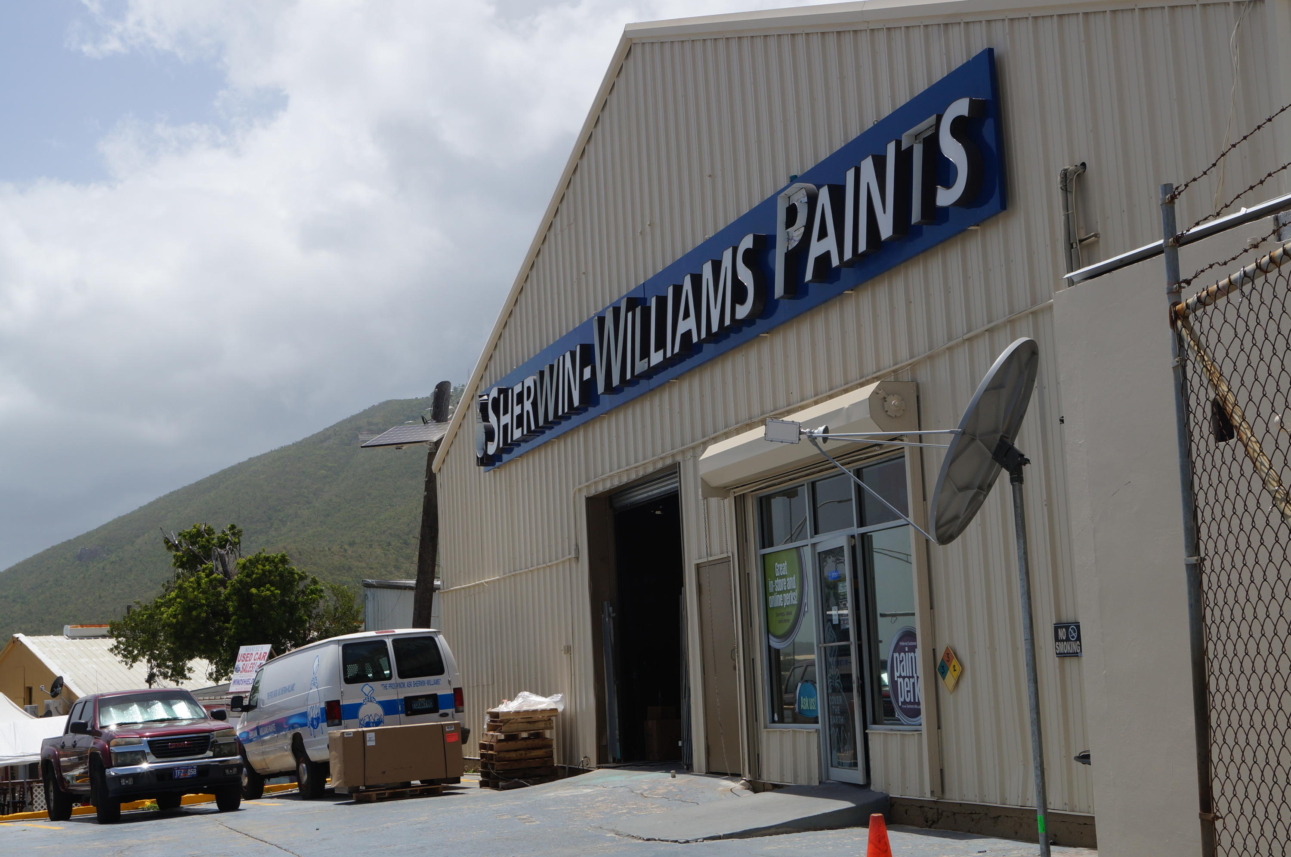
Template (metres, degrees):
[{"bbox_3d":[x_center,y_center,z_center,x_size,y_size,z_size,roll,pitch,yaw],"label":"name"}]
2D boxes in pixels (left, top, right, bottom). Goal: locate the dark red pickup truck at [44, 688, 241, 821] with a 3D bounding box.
[{"bbox_3d":[-7.018,4.466,22.260,1.800,1.730,5.250,0,-11,-30],"label":"dark red pickup truck"}]

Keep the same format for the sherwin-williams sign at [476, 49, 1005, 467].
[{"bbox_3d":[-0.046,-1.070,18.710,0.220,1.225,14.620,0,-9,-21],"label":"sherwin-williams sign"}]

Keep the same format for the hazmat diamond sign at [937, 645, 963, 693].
[{"bbox_3d":[2.375,1.878,12.569,0.012,0.375,0.375,0,-9,-21],"label":"hazmat diamond sign"}]

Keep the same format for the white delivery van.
[{"bbox_3d":[-4.462,4.236,23.447,2.080,2.110,5.550,0,-11,-27],"label":"white delivery van"}]

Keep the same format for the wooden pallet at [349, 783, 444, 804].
[{"bbox_3d":[-3.187,4.550,20.066,1.080,0.130,1.100,-2,-10,-21],"label":"wooden pallet"}]

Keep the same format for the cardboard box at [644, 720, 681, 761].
[{"bbox_3d":[0.280,4.062,21.112,0.500,0.530,0.340,3,-10,-32],"label":"cardboard box"}]

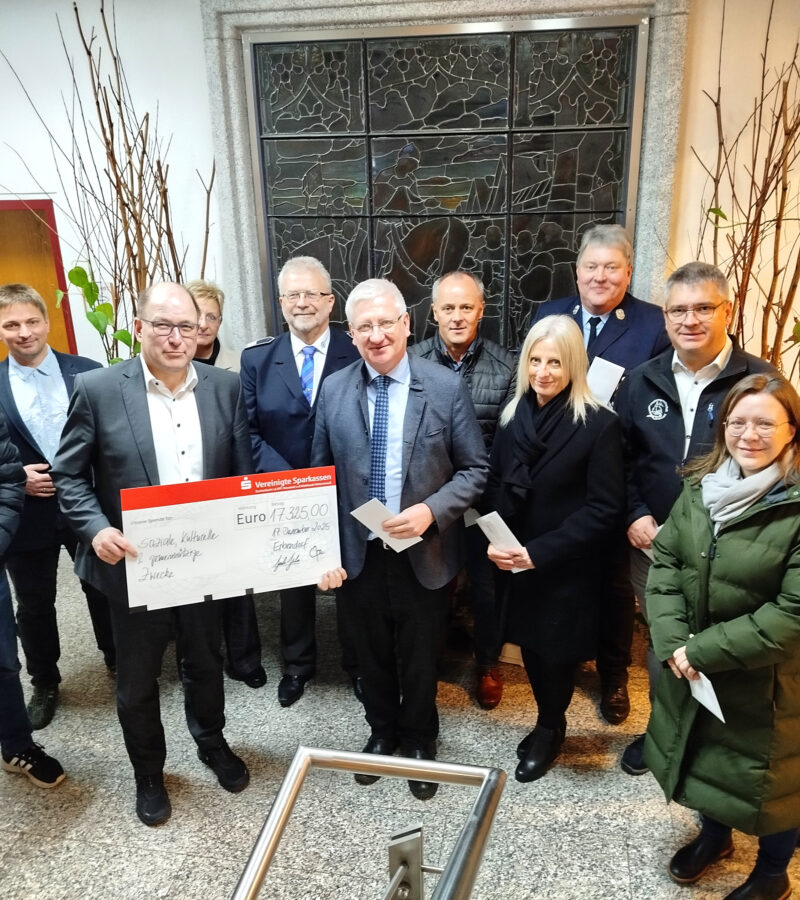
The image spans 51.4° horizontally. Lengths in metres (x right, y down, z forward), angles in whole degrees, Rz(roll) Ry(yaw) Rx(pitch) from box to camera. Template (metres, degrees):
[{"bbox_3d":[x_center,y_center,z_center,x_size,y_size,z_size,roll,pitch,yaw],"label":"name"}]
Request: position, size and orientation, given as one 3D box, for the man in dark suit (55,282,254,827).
[{"bbox_3d":[-0.781,0.376,2.746,0.600,1.825,0.420,-11,22,-24],"label":"man in dark suit"}]

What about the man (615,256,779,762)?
[{"bbox_3d":[0.962,0.292,2.853,0.550,1.830,0.400,8,22,24],"label":"man"}]

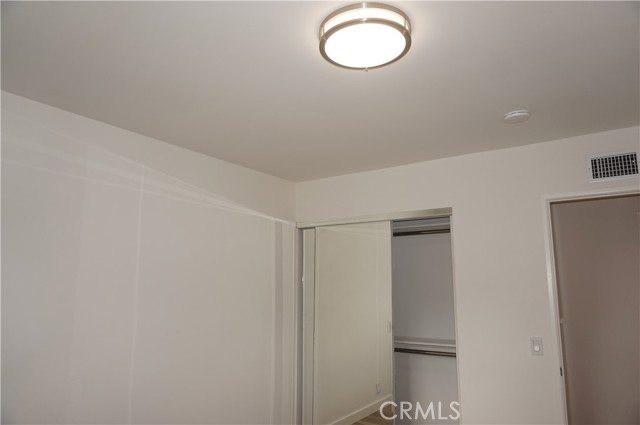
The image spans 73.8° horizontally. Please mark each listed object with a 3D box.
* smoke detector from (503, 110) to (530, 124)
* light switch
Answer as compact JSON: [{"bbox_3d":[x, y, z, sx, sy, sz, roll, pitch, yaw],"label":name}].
[{"bbox_3d":[1.135,-0.545,2.455,0.138,0.034,0.138,-6,-12,34],"label":"smoke detector"},{"bbox_3d":[1.405,0.869,2.761,0.071,0.115,0.012,-6,-12,34],"label":"light switch"}]

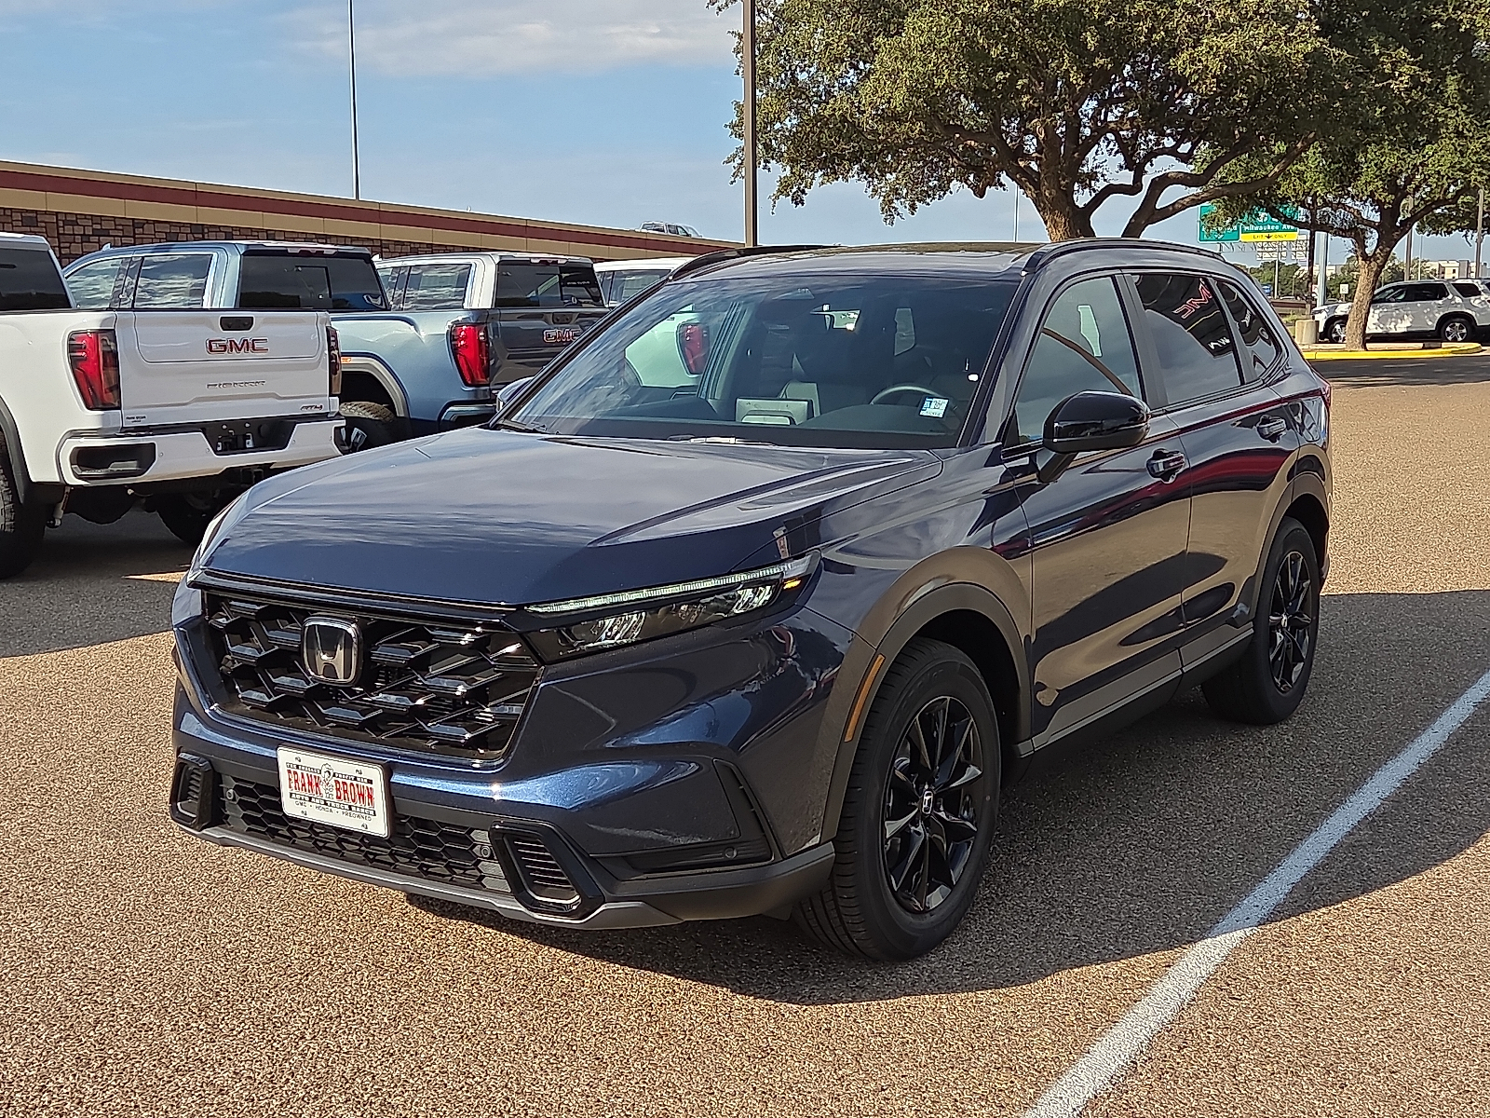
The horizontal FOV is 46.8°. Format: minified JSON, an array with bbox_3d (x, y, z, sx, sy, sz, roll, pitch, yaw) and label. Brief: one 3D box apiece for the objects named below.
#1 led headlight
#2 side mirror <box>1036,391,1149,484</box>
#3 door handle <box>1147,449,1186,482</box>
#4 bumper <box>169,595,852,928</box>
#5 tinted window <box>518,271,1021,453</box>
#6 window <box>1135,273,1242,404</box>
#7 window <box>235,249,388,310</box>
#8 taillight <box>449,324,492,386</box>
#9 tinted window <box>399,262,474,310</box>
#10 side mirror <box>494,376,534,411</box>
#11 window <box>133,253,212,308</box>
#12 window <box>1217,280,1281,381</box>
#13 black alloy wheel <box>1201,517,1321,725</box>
[{"bbox_3d":[-0.147,0.096,3.492,0.390,0.180,0.500,5,10,34],"label":"led headlight"},{"bbox_3d":[0.896,-0.318,4.422,0.260,0.235,0.200,5,10,34],"label":"side mirror"},{"bbox_3d":[1.239,-0.270,5.025,0.060,0.075,0.220,5,10,34],"label":"door handle"},{"bbox_3d":[-0.708,0.377,3.895,1.860,0.640,0.610,5,10,34],"label":"bumper"},{"bbox_3d":[0.053,-0.579,4.873,1.470,0.100,0.845,6,44,34],"label":"tinted window"},{"bbox_3d":[1.477,-0.734,5.709,0.040,0.426,0.860,-18,-3,33],"label":"window"},{"bbox_3d":[-3.441,-2.201,13.743,0.080,0.460,1.560,-6,3,36],"label":"window"},{"bbox_3d":[-1.817,-1.342,11.326,0.200,0.410,0.200,6,10,34],"label":"taillight"},{"bbox_3d":[-2.813,-2.471,15.695,0.790,0.460,0.060,5,-5,35],"label":"tinted window"},{"bbox_3d":[-0.712,-0.457,5.525,0.260,0.235,0.200,5,10,34],"label":"side mirror"},{"bbox_3d":[-4.340,-2.075,13.082,0.906,0.515,0.040,6,-11,34],"label":"window"},{"bbox_3d":[1.857,-0.835,6.300,0.040,0.372,0.563,-18,-2,32],"label":"window"},{"bbox_3d":[1.855,0.219,6.180,0.240,0.730,0.735,5,10,34],"label":"black alloy wheel"}]

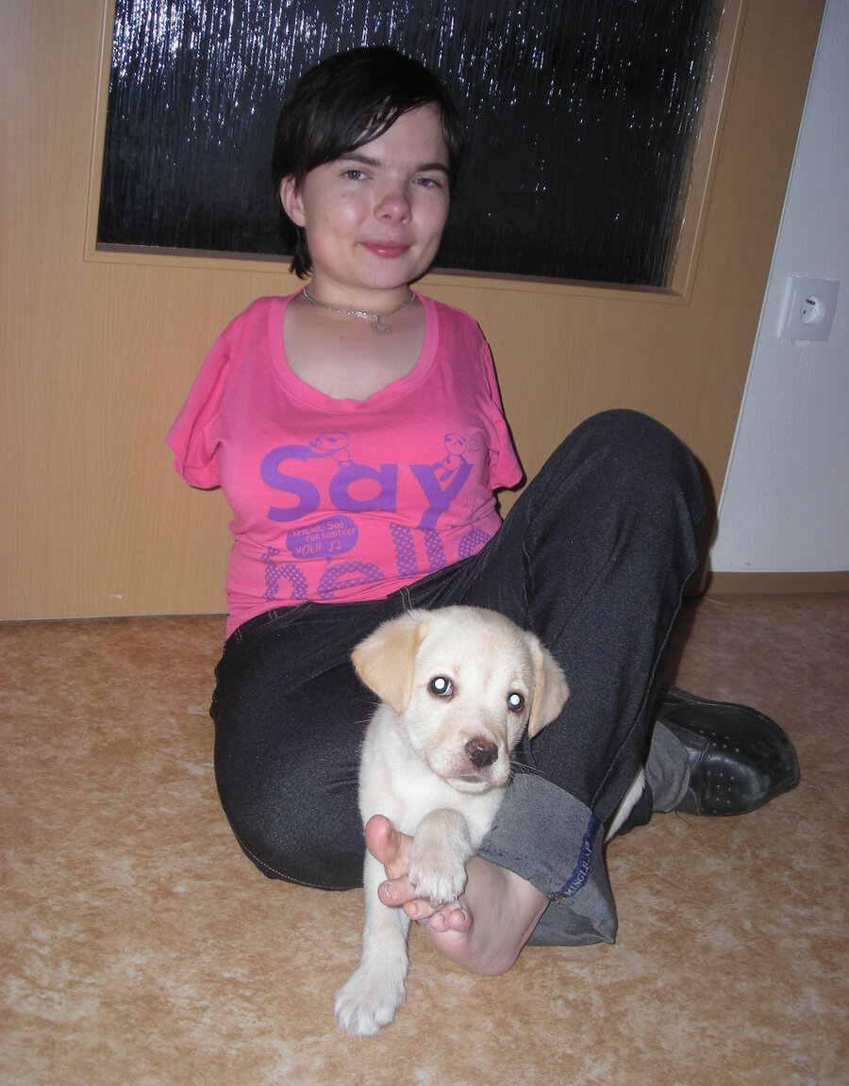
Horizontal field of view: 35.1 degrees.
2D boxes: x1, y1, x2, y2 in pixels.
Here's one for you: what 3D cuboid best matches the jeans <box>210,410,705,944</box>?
[{"bbox_3d":[0.046,0.054,1.249,0.440,0.395,0.540,-1,21,-24],"label":"jeans"}]

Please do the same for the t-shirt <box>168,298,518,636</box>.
[{"bbox_3d":[-0.074,-0.080,1.295,0.360,0.345,0.240,1,11,-21],"label":"t-shirt"}]

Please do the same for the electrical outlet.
[{"bbox_3d":[0.521,-0.314,1.806,0.082,0.082,0.014,-1,21,-24],"label":"electrical outlet"}]

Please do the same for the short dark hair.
[{"bbox_3d":[-0.053,-0.350,1.255,0.178,0.220,0.215,2,20,-17],"label":"short dark hair"}]

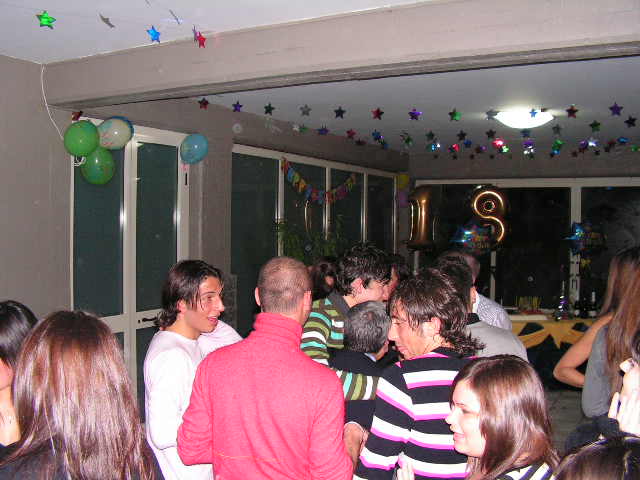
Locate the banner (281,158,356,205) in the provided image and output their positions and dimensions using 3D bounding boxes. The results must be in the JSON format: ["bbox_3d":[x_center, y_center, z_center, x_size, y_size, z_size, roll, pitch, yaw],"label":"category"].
[{"bbox_3d":[0.056,-0.630,7.485,0.060,0.440,1.720,1,1,29],"label":"banner"}]

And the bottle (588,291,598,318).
[{"bbox_3d":[3.043,0.717,7.400,0.080,0.305,0.080,0,1,0],"label":"bottle"}]

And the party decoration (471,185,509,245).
[{"bbox_3d":[1.999,-0.289,7.850,0.450,0.730,0.200,0,1,9],"label":"party decoration"}]

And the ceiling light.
[{"bbox_3d":[1.782,-1.063,5.800,0.510,0.130,0.510,0,1,0],"label":"ceiling light"}]

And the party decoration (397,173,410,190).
[{"bbox_3d":[1.167,-0.817,9.300,0.200,0.245,0.200,0,1,0],"label":"party decoration"}]

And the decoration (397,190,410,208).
[{"bbox_3d":[1.167,-0.566,9.300,0.200,0.245,0.200,0,1,0],"label":"decoration"}]

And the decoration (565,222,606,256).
[{"bbox_3d":[2.972,-0.006,7.450,0.470,0.390,0.200,1,1,14],"label":"decoration"}]

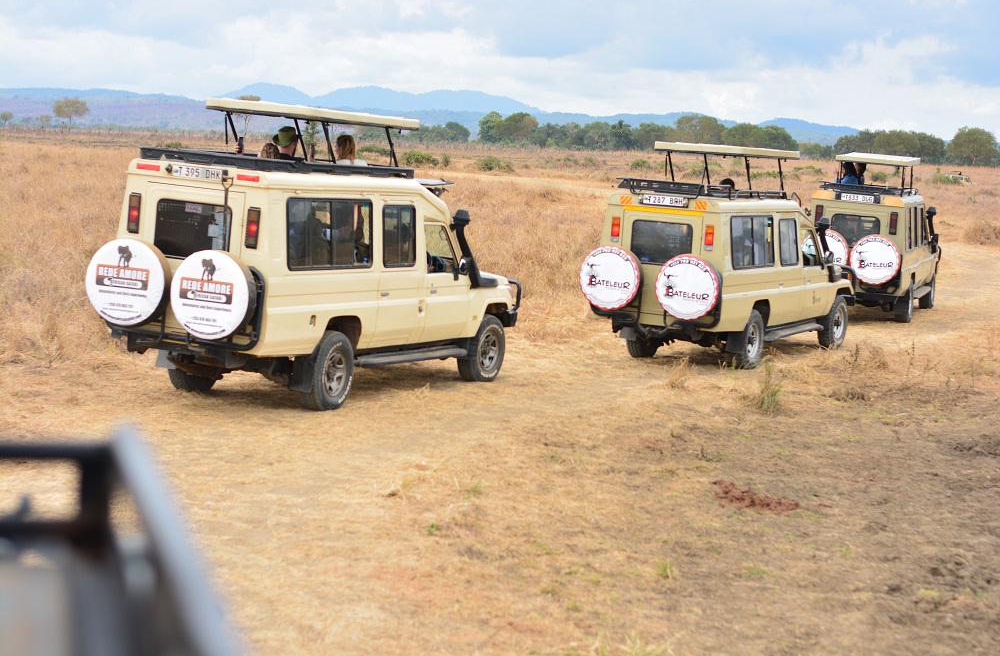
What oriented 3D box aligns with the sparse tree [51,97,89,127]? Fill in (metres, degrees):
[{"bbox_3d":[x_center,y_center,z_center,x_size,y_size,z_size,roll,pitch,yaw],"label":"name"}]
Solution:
[{"bbox_3d":[-92.809,-46.242,450.000,7.779,7.131,7.390,4,6,0],"label":"sparse tree"}]

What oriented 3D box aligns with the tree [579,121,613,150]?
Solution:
[{"bbox_3d":[20.636,-41.489,450.000,7.347,6.267,6.980,4,6,0],"label":"tree"}]

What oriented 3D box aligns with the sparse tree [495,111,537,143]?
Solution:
[{"bbox_3d":[3.457,-43.217,450.000,9.724,7.131,9.238,4,6,0],"label":"sparse tree"}]

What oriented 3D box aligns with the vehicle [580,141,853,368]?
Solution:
[{"bbox_3d":[3.189,-1.026,27.666,1.900,2.780,6.070,7,7,26],"label":"vehicle"}]

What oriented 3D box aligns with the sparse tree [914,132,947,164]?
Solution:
[{"bbox_3d":[88.581,-37.167,430.000,7.227,6.814,6.866,4,6,0],"label":"sparse tree"}]

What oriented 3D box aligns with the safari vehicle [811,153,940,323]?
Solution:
[{"bbox_3d":[6.452,-1.615,35.664,1.900,2.700,6.080,7,6,17],"label":"safari vehicle"}]

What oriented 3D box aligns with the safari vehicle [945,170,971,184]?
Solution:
[{"bbox_3d":[75.265,-24.384,340.000,5.600,2.650,1.900,2,6,-22],"label":"safari vehicle"}]

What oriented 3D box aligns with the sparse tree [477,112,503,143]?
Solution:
[{"bbox_3d":[-2.161,-43.217,450.000,5.834,7.131,5.543,4,6,0],"label":"sparse tree"}]

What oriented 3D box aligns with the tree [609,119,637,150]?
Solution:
[{"bbox_3d":[26.579,-41.705,450.000,6.267,6.699,5.953,4,6,0],"label":"tree"}]

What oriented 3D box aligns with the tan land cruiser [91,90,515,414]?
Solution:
[{"bbox_3d":[-1.647,-0.776,21.297,1.900,2.850,6.300,8,6,23],"label":"tan land cruiser"}]

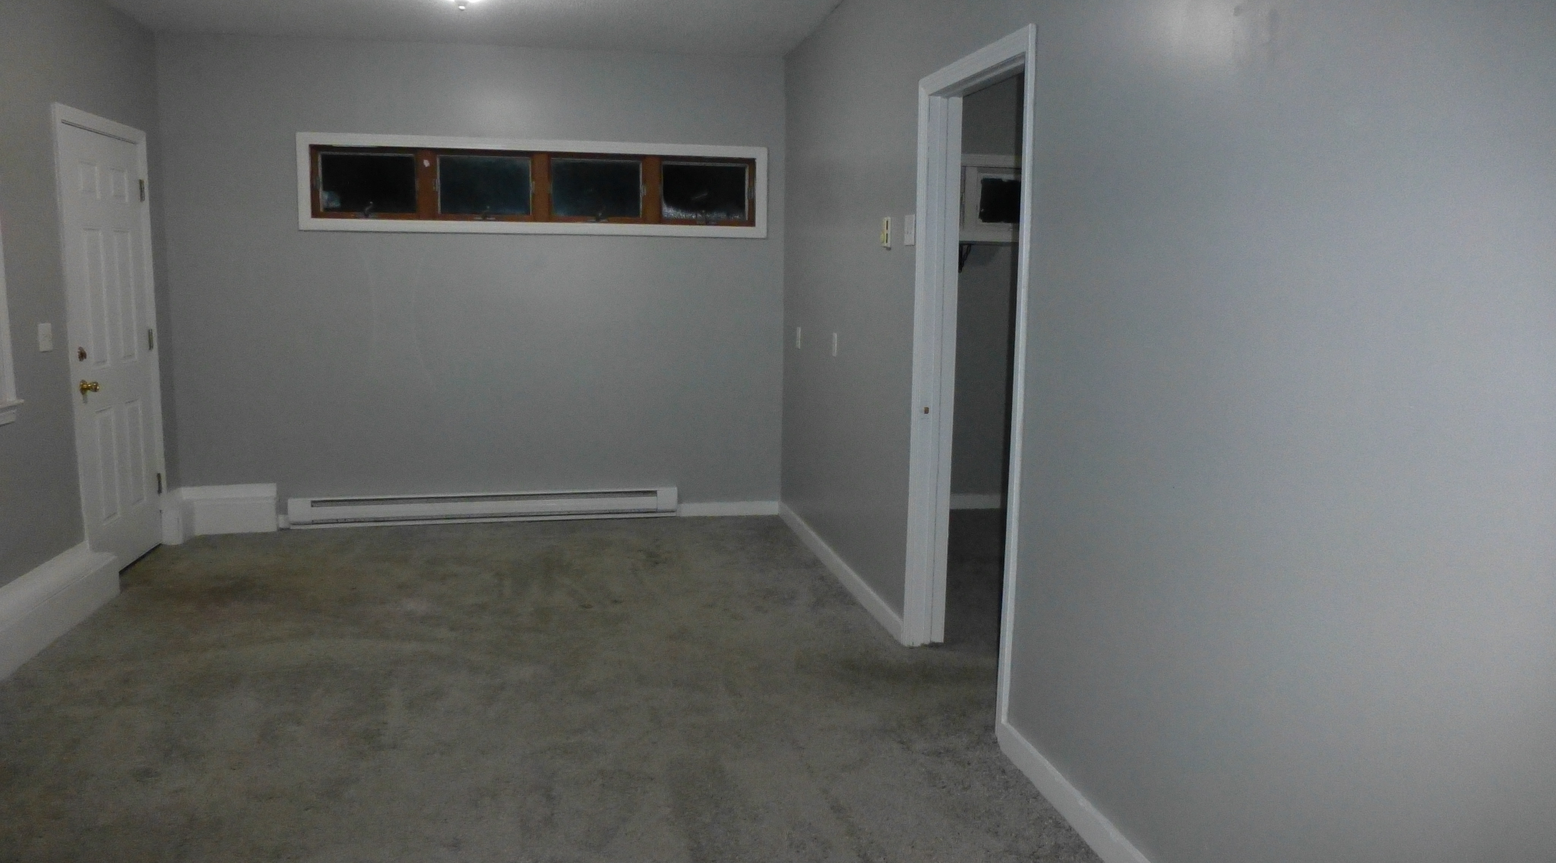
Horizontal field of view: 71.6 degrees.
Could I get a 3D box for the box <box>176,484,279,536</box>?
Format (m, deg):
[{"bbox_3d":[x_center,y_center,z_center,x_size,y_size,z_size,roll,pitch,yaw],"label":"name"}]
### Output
[{"bbox_3d":[-2.963,0.425,5.829,0.470,0.260,0.110,-1,8,-12],"label":"box"}]

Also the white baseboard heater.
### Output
[{"bbox_3d":[-1.631,0.427,6.125,2.118,0.174,0.075,-1,8,-12],"label":"white baseboard heater"}]

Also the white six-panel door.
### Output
[{"bbox_3d":[-3.118,-0.390,5.036,0.110,2.075,1.030,-1,8,-12],"label":"white six-panel door"}]

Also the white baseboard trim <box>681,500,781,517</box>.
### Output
[{"bbox_3d":[-0.294,0.471,6.439,0.617,0.082,0.020,-1,8,-12],"label":"white baseboard trim"}]

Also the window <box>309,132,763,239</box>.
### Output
[{"bbox_3d":[-1.305,-1.352,6.000,2.519,0.510,0.100,-1,8,-12],"label":"window"}]

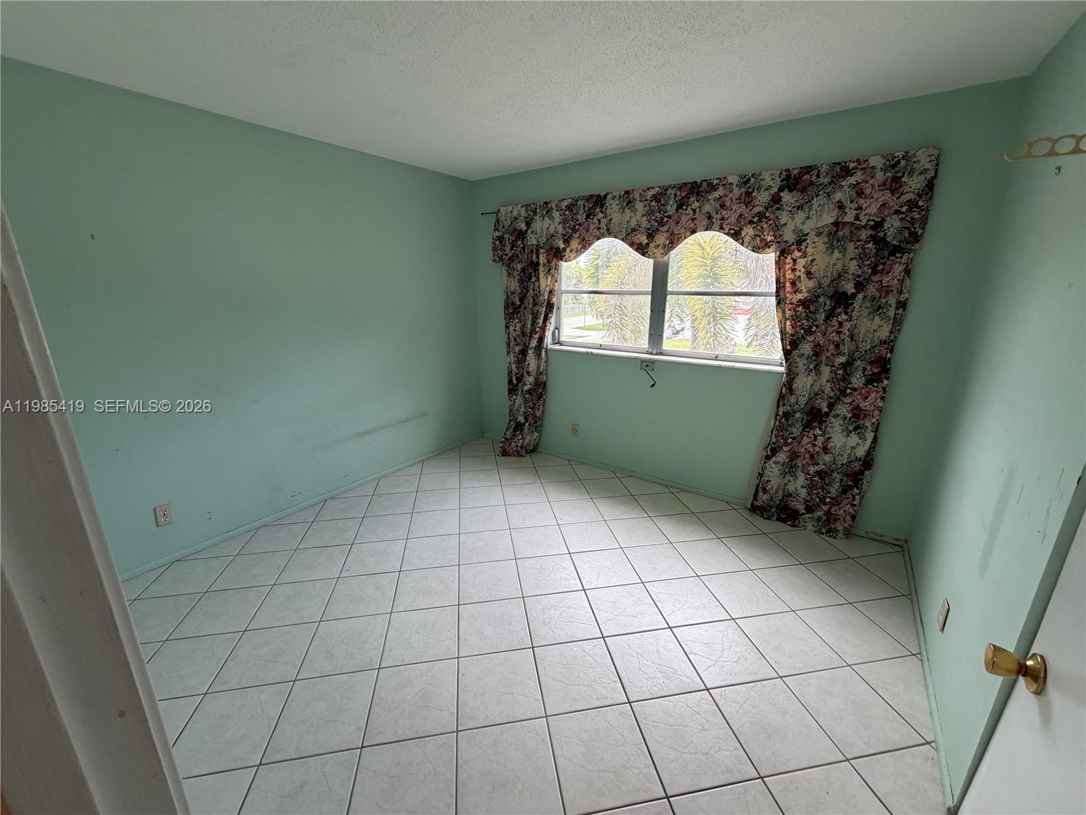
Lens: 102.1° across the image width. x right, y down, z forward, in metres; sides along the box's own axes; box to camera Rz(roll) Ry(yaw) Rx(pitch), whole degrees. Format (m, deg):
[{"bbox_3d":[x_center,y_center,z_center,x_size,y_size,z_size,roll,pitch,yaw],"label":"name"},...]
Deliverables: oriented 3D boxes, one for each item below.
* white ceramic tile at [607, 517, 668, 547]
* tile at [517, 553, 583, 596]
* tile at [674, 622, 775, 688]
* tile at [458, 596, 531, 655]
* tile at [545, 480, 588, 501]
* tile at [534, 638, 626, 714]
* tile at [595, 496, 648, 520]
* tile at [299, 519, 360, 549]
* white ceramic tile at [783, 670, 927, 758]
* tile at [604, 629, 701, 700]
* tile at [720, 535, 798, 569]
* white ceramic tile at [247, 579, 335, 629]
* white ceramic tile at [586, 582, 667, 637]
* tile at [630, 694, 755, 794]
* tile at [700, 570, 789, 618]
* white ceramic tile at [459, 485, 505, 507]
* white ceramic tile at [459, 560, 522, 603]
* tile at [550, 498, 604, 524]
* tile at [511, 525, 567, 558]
[{"bbox_3d":[0.621,0.816,2.875,0.324,0.010,0.324,-3,16,-10],"label":"white ceramic tile"},{"bbox_3d":[0.030,0.933,2.451,0.321,0.010,0.321,-3,16,-10],"label":"tile"},{"bbox_3d":[0.779,1.066,1.911,0.315,0.010,0.315,-3,16,-10],"label":"tile"},{"bbox_3d":[-0.234,1.040,2.089,0.324,0.010,0.324,-3,16,-10],"label":"tile"},{"bbox_3d":[0.184,0.653,3.441,0.324,0.010,0.324,-3,16,-10],"label":"tile"},{"bbox_3d":[0.146,1.114,1.834,0.324,0.010,0.324,-3,16,-10],"label":"tile"},{"bbox_3d":[0.558,0.726,3.181,0.321,0.010,0.321,-3,16,-10],"label":"tile"},{"bbox_3d":[-1.374,0.818,2.856,0.324,0.010,0.324,-3,16,-10],"label":"tile"},{"bbox_3d":[1.152,1.139,1.661,0.315,0.010,0.315,-3,16,-10],"label":"white ceramic tile"},{"bbox_3d":[0.469,1.098,1.889,0.324,0.010,0.324,-3,16,-10],"label":"tile"},{"bbox_3d":[1.300,0.860,2.629,0.315,0.010,0.315,-3,16,-10],"label":"tile"},{"bbox_3d":[-1.236,0.979,2.194,0.315,0.010,0.315,-3,16,-10],"label":"white ceramic tile"},{"bbox_3d":[0.409,1.007,2.197,0.321,0.010,0.321,-3,16,-10],"label":"white ceramic tile"},{"bbox_3d":[0.518,1.166,1.550,0.318,0.010,0.318,-3,16,-10],"label":"tile"},{"bbox_3d":[1.039,0.962,2.268,0.318,0.010,0.318,-3,16,-10],"label":"tile"},{"bbox_3d":[-0.465,0.681,3.323,0.321,0.010,0.321,-3,16,-10],"label":"white ceramic tile"},{"bbox_3d":[-0.291,0.951,2.400,0.324,0.010,0.324,-3,16,-10],"label":"white ceramic tile"},{"bbox_3d":[0.236,0.729,3.075,0.315,0.010,0.315,-3,16,-10],"label":"tile"},{"bbox_3d":[-0.025,0.846,2.765,0.324,0.010,0.324,-3,16,-10],"label":"tile"}]

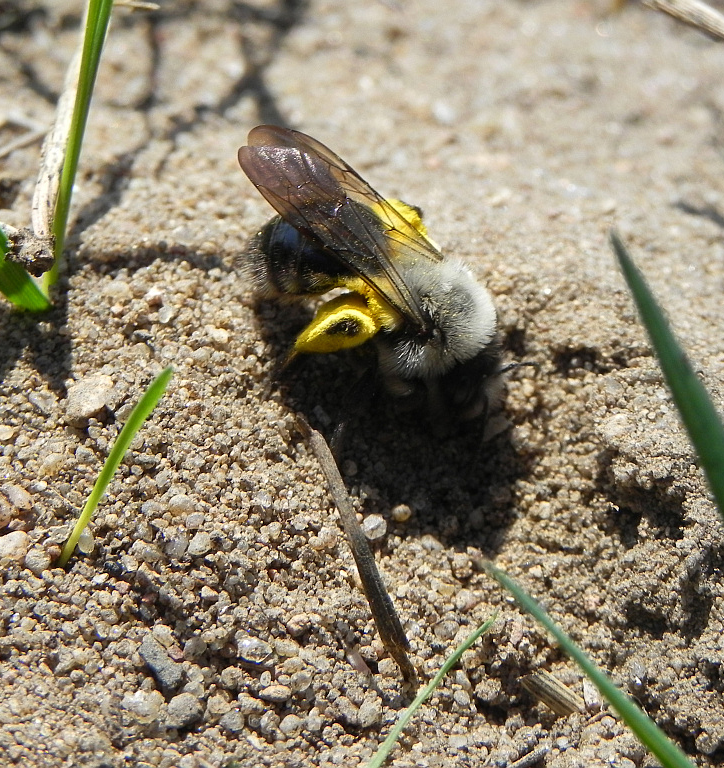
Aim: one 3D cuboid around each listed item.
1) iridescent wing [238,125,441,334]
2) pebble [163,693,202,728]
[{"bbox_3d":[-0.001,-0.006,0.119,0.010,0.002,0.005,40,45,-16],"label":"iridescent wing"},{"bbox_3d":[-0.006,0.012,0.110,0.001,0.001,0.001,0,50,0],"label":"pebble"}]

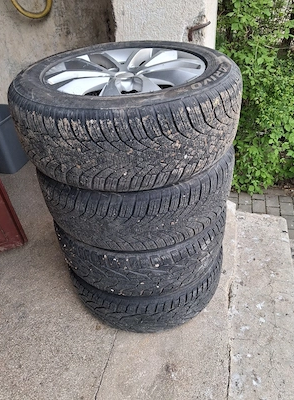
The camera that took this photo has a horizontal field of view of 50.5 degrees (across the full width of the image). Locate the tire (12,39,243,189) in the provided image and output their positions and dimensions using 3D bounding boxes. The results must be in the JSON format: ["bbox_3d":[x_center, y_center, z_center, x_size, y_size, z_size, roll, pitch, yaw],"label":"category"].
[{"bbox_3d":[-0.061,-0.304,0.985,0.688,0.241,0.688,-4,39,0],"label":"tire"}]

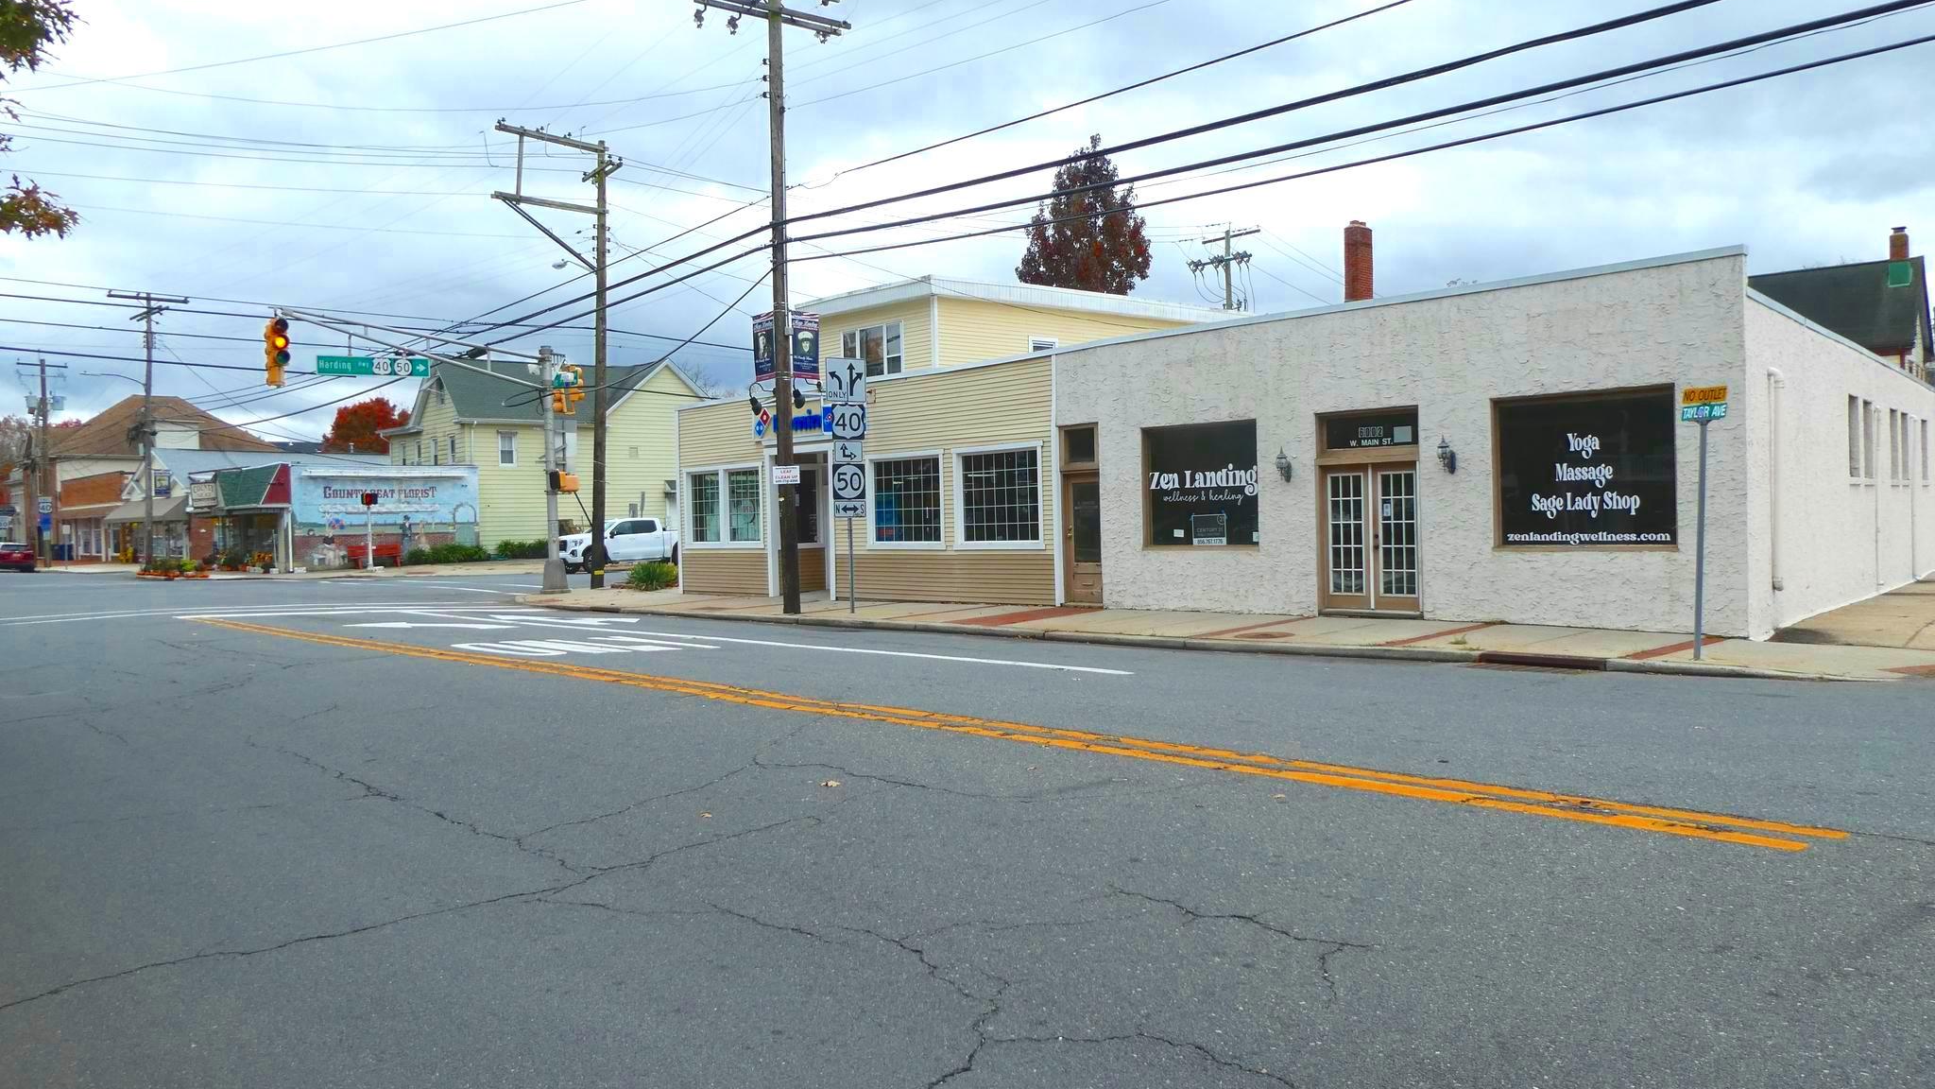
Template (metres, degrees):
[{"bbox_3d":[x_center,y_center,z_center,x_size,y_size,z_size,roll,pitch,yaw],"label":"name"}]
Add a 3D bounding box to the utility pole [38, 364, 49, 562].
[{"bbox_3d":[-52.419,-4.609,75.916,0.420,11.867,0.420,-2,1,-42],"label":"utility pole"}]

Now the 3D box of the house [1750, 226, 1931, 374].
[{"bbox_3d":[27.630,-5.193,47.351,10.000,10.302,7.000,0,2,43],"label":"house"}]

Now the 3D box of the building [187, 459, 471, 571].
[{"bbox_3d":[-31.001,-1.298,65.493,8.600,4.750,15.500,-2,2,-44],"label":"building"}]

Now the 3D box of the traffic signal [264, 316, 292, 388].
[{"bbox_3d":[-15.209,-4.236,29.600,0.420,1.480,0.600,-2,1,-42],"label":"traffic signal"}]

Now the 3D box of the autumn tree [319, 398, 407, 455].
[{"bbox_3d":[-44.809,-5.047,99.885,8.500,11.832,8.500,-2,1,-42],"label":"autumn tree"}]

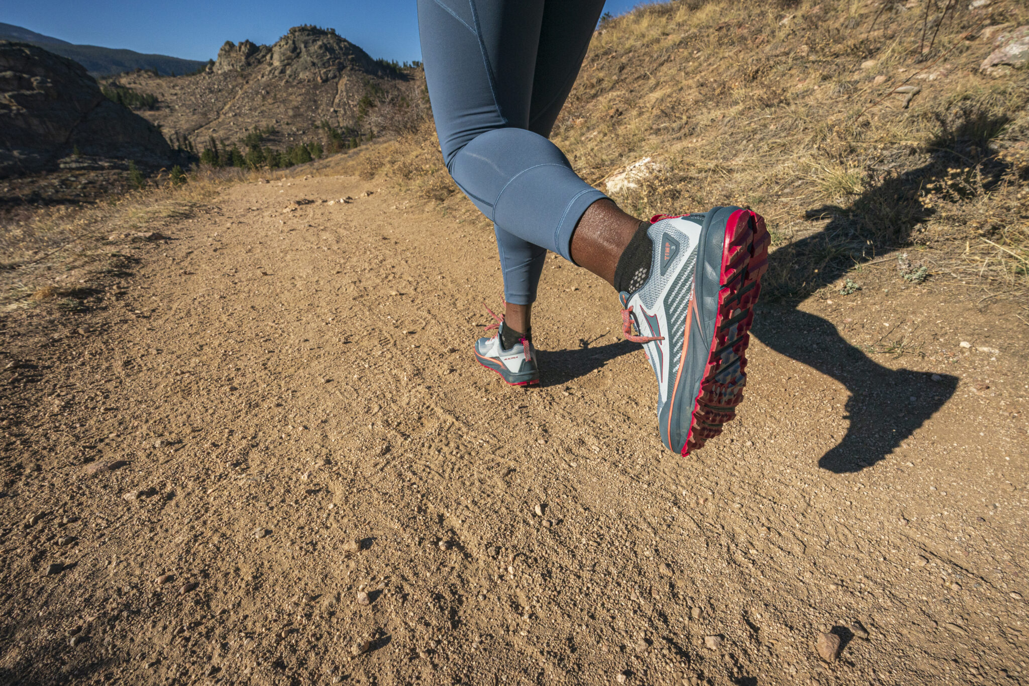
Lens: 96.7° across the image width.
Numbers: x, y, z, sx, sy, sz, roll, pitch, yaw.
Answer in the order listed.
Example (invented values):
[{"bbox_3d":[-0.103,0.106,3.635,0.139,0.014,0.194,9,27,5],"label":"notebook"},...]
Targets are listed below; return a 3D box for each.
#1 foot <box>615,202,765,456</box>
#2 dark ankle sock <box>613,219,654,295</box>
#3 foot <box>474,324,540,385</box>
[{"bbox_3d":[0.177,-0.010,0.511,0.105,0.275,0.132,-12,23,-40],"label":"foot"},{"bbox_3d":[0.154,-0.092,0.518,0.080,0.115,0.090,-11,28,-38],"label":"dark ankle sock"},{"bbox_3d":[-0.028,0.004,1.160,0.105,0.130,0.275,-16,24,-25],"label":"foot"}]

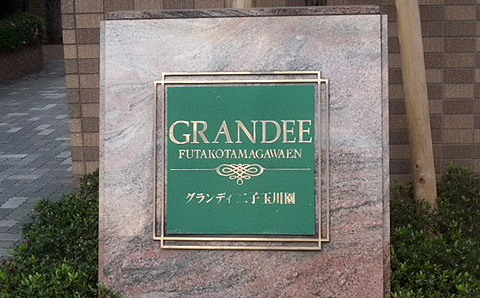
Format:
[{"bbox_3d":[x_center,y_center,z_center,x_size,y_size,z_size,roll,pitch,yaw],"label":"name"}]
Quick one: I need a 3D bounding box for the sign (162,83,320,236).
[{"bbox_3d":[0.002,0.037,2.666,0.500,0.500,0.020,0,-4,6],"label":"sign"}]

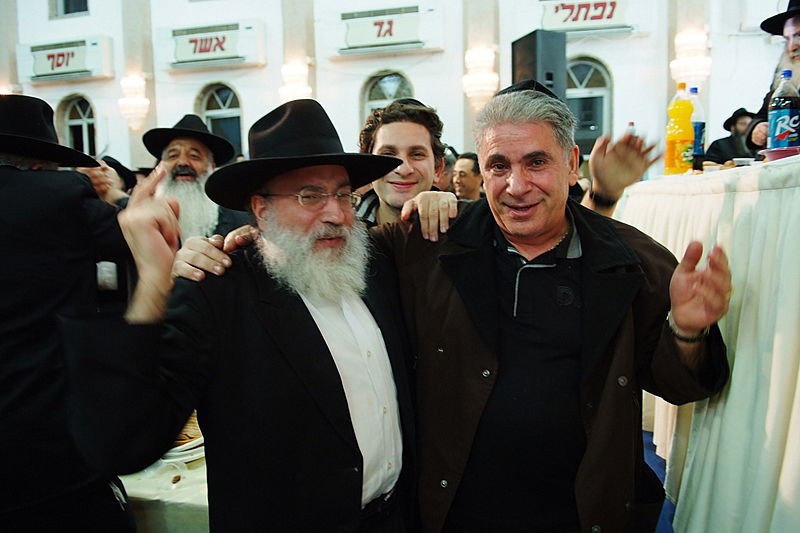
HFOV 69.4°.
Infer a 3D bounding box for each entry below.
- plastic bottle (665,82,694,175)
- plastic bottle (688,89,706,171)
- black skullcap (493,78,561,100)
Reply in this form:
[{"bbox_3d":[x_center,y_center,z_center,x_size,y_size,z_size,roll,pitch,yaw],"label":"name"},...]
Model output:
[{"bbox_3d":[0.969,-0.469,1.996,0.090,0.320,0.090,-3,6,-20],"label":"plastic bottle"},{"bbox_3d":[1.110,-0.506,2.186,0.085,0.330,0.085,-6,8,-43],"label":"plastic bottle"},{"bbox_3d":[0.251,-0.323,1.085,0.155,0.060,0.155,-3,-9,12],"label":"black skullcap"}]

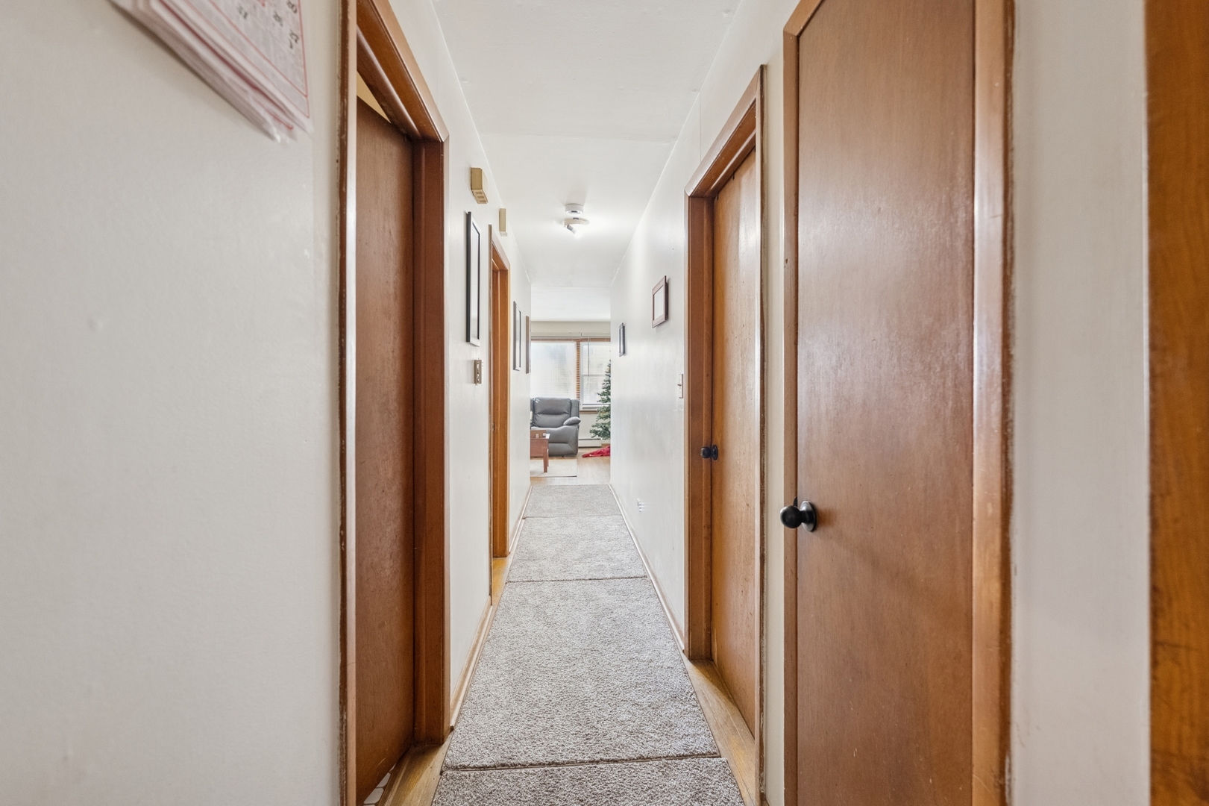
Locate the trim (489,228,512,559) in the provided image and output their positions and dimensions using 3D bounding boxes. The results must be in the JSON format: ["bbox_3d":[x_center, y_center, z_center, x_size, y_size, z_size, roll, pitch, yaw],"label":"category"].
[{"bbox_3d":[-0.714,0.052,3.035,0.120,2.117,0.845,0,1,-5],"label":"trim"}]

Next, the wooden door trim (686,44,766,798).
[{"bbox_3d":[0.457,0.099,1.742,0.120,2.117,0.845,0,1,-5],"label":"wooden door trim"}]

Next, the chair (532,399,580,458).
[{"bbox_3d":[-0.942,0.411,8.500,0.980,1.000,0.950,0,1,2],"label":"chair"}]

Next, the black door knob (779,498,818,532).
[{"bbox_3d":[0.437,0.257,1.068,0.066,0.070,0.068,0,1,-5],"label":"black door knob"}]

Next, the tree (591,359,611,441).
[{"bbox_3d":[0.195,-0.060,8.450,1.000,1.900,1.000,0,1,-5],"label":"tree"}]

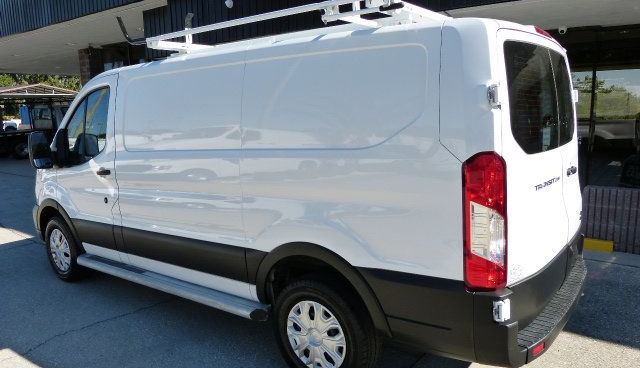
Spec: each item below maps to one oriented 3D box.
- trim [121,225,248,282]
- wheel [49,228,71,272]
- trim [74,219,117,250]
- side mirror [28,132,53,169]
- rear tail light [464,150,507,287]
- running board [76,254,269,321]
[{"bbox_3d":[-1.034,0.487,3.381,1.499,0.230,0.051,3,10,38],"label":"trim"},{"bbox_3d":[-2.639,0.679,4.807,0.439,0.439,0.143,4,11,38],"label":"wheel"},{"bbox_3d":[-2.013,0.441,4.157,0.704,0.230,0.051,3,10,38],"label":"trim"},{"bbox_3d":[-2.579,-0.311,4.287,0.143,0.316,0.214,3,10,38],"label":"side mirror"},{"bbox_3d":[0.723,0.170,2.022,0.184,0.602,0.133,3,10,38],"label":"rear tail light"},{"bbox_3d":[-1.282,0.729,3.611,2.326,0.097,0.173,4,11,38],"label":"running board"}]

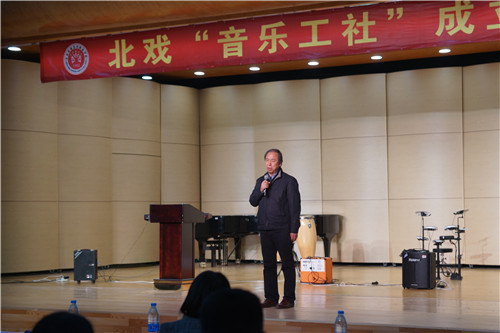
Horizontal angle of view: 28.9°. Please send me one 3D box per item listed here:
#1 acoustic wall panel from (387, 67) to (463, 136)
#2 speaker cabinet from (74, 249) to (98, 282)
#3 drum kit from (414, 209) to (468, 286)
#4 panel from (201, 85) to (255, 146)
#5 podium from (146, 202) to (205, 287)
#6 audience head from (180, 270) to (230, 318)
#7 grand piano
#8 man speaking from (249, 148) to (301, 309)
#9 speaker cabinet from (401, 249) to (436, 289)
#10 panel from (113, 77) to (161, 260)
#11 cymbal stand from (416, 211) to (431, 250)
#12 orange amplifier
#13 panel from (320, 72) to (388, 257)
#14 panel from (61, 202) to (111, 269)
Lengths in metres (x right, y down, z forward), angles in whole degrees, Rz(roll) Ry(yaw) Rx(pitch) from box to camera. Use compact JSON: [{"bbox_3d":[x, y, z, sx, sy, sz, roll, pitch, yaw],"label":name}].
[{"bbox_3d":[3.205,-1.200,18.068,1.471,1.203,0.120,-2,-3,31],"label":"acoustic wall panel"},{"bbox_3d":[-2.449,1.488,14.482,0.305,0.505,0.270,0,-3,-3],"label":"speaker cabinet"},{"bbox_3d":[2.902,1.185,14.650,0.820,1.080,0.800,-1,-3,14],"label":"drum kit"},{"bbox_3d":[-0.477,-1.055,19.941,1.330,1.161,0.120,-2,-3,31],"label":"panel"},{"bbox_3d":[-1.022,1.108,13.575,0.540,1.160,0.530,-2,-3,31],"label":"podium"},{"bbox_3d":[-0.223,0.638,4.850,0.225,0.240,0.245,-2,-3,28],"label":"audience head"},{"bbox_3d":[0.356,1.431,18.580,2.420,0.990,1.520,-2,-3,30],"label":"grand piano"},{"bbox_3d":[0.270,0.680,10.796,0.520,1.745,0.370,-2,-3,33],"label":"man speaking"},{"bbox_3d":[2.292,1.391,13.183,0.380,0.505,0.340,-2,-3,24],"label":"speaker cabinet"},{"bbox_3d":[-2.178,0.109,18.829,0.130,3.558,1.380,-2,-3,35],"label":"panel"},{"bbox_3d":[2.647,1.204,14.800,0.250,1.060,0.260,-1,-3,14],"label":"cymbal stand"},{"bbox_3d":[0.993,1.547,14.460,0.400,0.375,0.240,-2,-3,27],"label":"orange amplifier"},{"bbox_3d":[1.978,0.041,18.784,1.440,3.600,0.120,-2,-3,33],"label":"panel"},{"bbox_3d":[-2.959,1.239,17.630,0.120,1.206,1.440,-2,-3,33],"label":"panel"}]

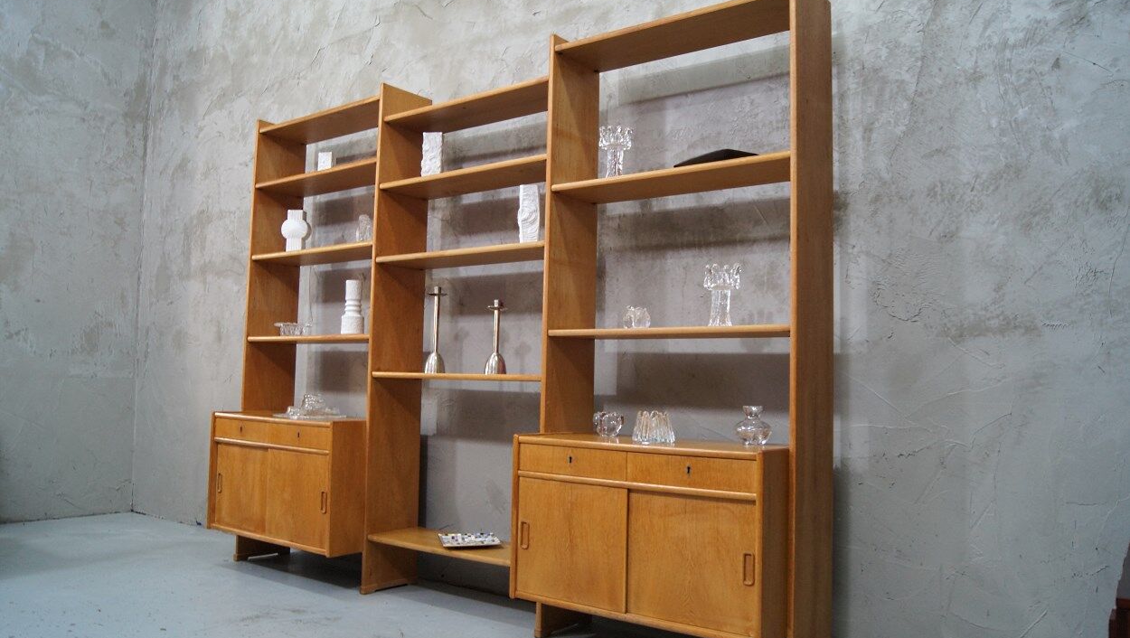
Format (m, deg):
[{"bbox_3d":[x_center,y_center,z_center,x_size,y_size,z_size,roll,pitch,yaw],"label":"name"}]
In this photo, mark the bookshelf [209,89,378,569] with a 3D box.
[{"bbox_3d":[-1.049,0.069,3.566,0.842,1.970,0.427,-2,-5,36],"label":"bookshelf"}]

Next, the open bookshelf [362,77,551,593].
[{"bbox_3d":[-0.327,0.053,3.133,0.857,1.970,0.265,-2,-5,36],"label":"open bookshelf"}]

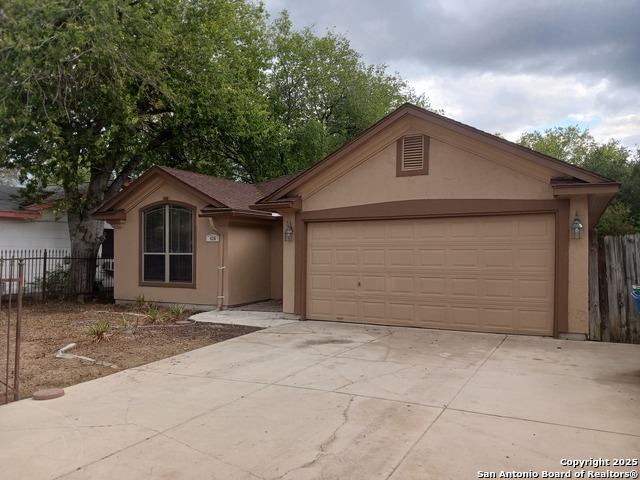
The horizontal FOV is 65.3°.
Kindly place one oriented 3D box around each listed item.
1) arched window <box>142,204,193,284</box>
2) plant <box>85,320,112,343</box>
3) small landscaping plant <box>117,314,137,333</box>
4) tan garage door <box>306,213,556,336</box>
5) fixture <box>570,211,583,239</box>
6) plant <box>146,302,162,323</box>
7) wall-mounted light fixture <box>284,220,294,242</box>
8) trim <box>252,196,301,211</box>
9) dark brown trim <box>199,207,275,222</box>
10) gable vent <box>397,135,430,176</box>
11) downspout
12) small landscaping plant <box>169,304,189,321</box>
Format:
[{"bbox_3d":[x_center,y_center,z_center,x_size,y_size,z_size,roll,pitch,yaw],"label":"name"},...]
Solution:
[{"bbox_3d":[-4.091,0.093,13.430,1.800,2.110,0.100,-1,-2,27],"label":"arched window"},{"bbox_3d":[-3.900,1.571,8.791,0.484,0.301,0.484,-1,-1,28],"label":"plant"},{"bbox_3d":[-3.741,1.592,9.668,0.387,0.290,0.387,-1,-1,28],"label":"small landscaping plant"},{"bbox_3d":[1.885,0.633,9.742,4.880,2.120,0.080,-1,-1,28],"label":"tan garage door"},{"bbox_3d":[4.222,-0.255,8.216,0.190,0.460,0.220,-1,-2,27],"label":"fixture"},{"bbox_3d":[-3.572,1.549,10.776,0.334,0.393,0.334,-1,-1,28],"label":"plant"},{"bbox_3d":[-0.660,-0.182,10.702,0.190,0.460,0.220,-1,-2,27],"label":"wall-mounted light fixture"},{"bbox_3d":[-0.931,-0.785,10.883,1.060,0.270,0.420,-1,-1,28],"label":"trim"},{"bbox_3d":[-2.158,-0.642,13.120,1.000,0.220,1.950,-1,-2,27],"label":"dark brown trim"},{"bbox_3d":[1.796,-1.629,9.621,0.620,0.820,0.080,-1,-2,27],"label":"gable vent"},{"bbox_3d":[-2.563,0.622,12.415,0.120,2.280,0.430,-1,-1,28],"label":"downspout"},{"bbox_3d":[-3.212,1.613,11.350,0.443,0.284,0.443,-1,-1,28],"label":"small landscaping plant"}]

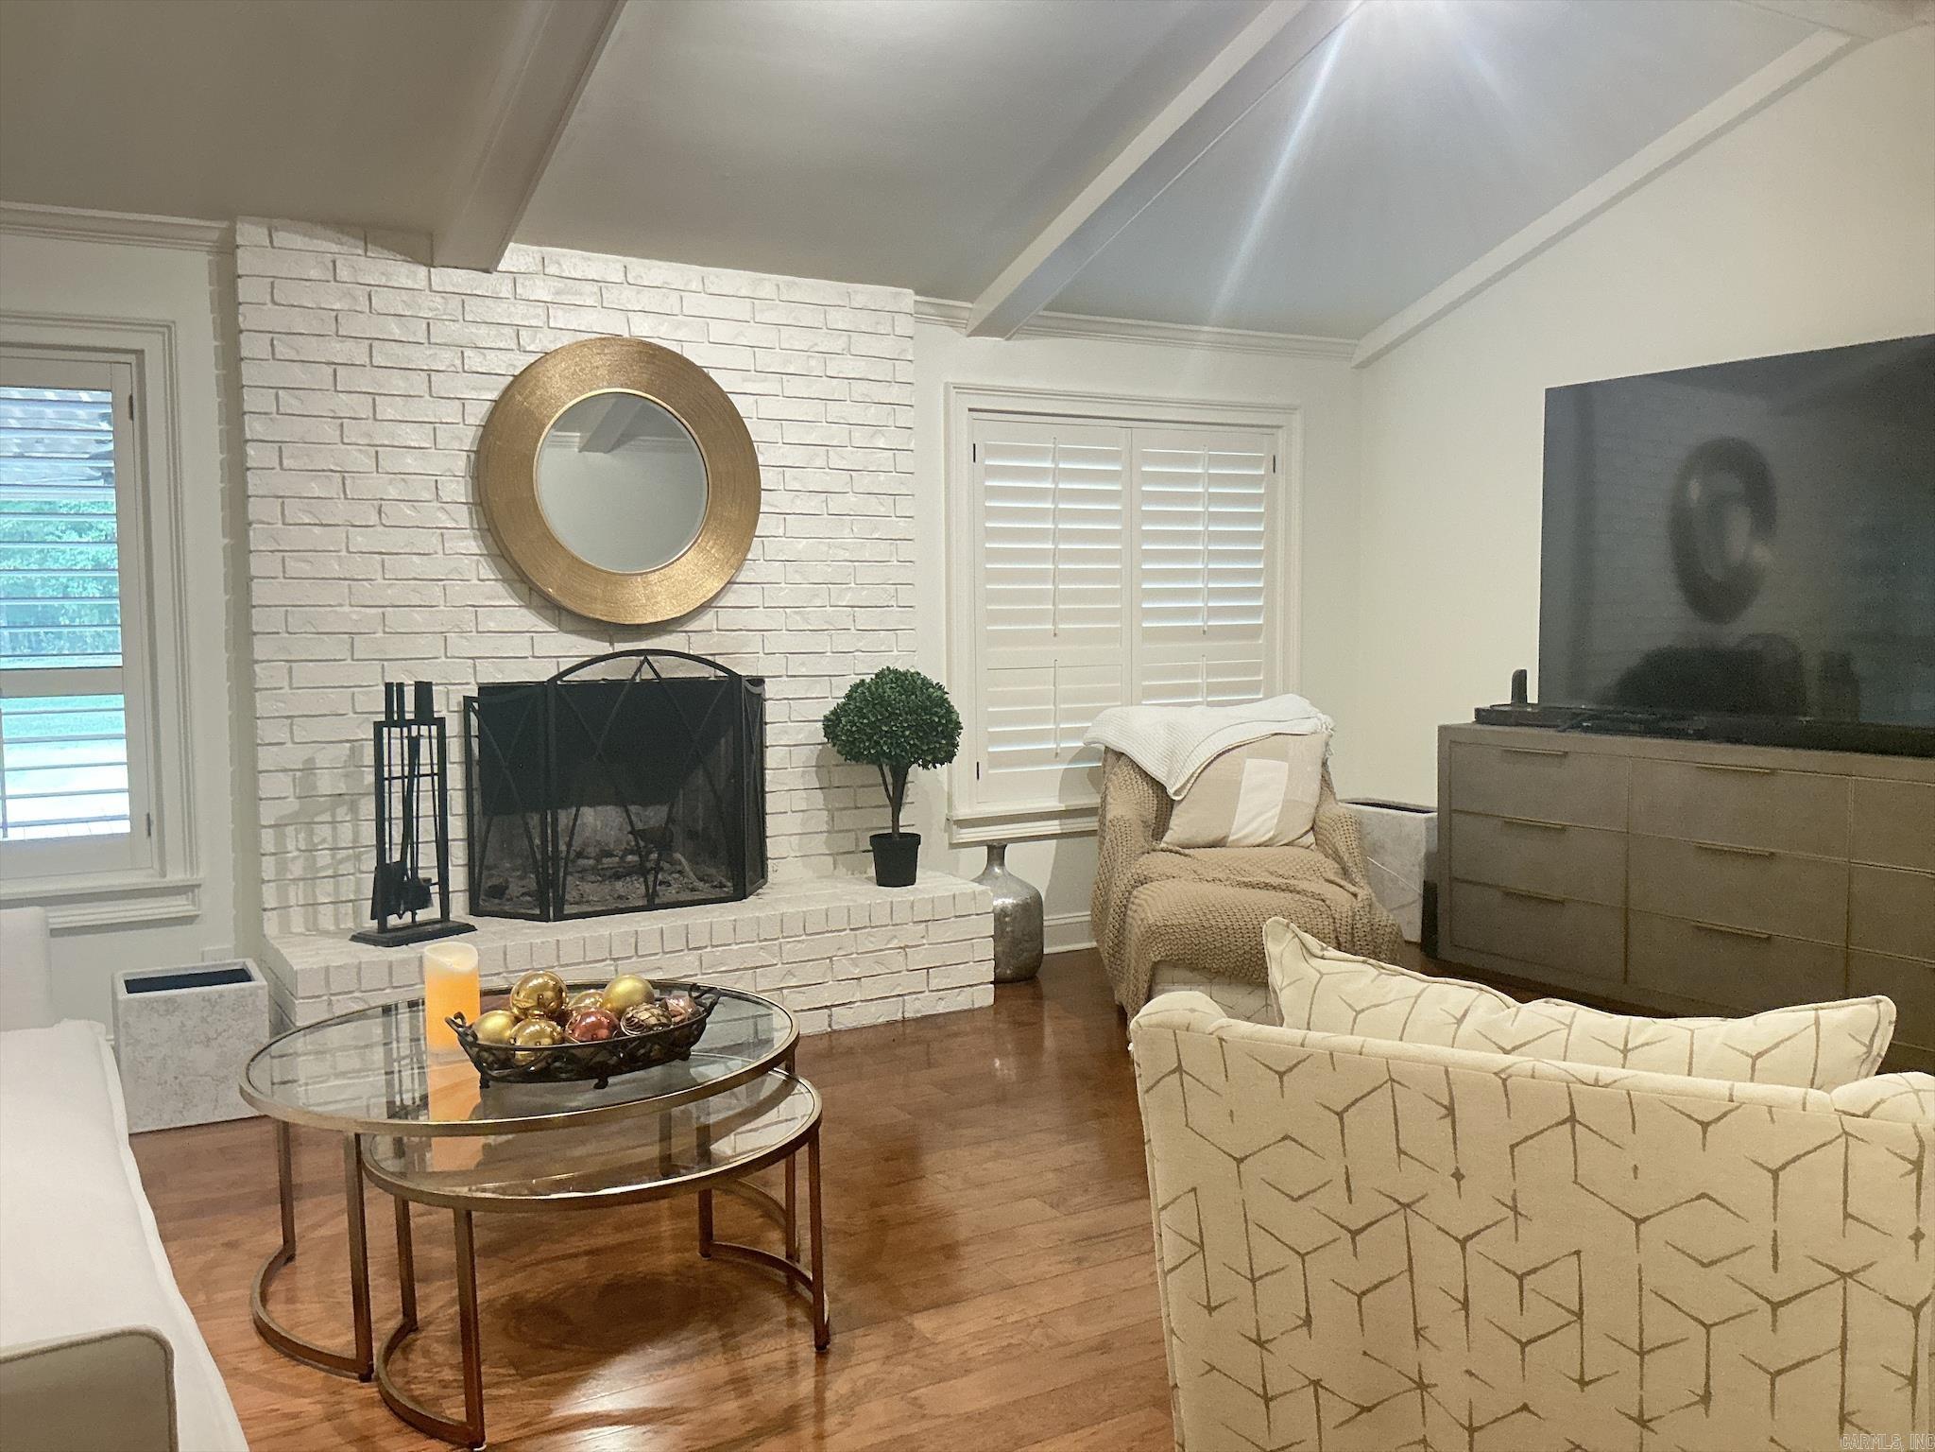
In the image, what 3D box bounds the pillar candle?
[{"bbox_3d":[-0.989,0.520,2.998,0.103,0.205,0.103,-3,4,-30],"label":"pillar candle"}]

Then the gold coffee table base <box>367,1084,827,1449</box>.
[{"bbox_3d":[-0.645,0.887,2.764,0.785,0.405,0.785,-3,4,-35],"label":"gold coffee table base"}]

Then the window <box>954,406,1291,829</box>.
[{"bbox_3d":[0.661,-0.441,6.131,1.680,1.665,0.100,-3,5,-31],"label":"window"}]

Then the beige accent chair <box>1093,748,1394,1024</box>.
[{"bbox_3d":[0.865,0.484,5.030,0.800,0.880,0.860,-1,4,0],"label":"beige accent chair"}]

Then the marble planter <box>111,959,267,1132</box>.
[{"bbox_3d":[-2.052,0.840,4.151,0.342,0.352,0.285,-3,5,-31],"label":"marble planter"}]

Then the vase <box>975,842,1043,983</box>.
[{"bbox_3d":[0.111,0.661,5.617,0.335,0.475,0.335,0,4,0],"label":"vase"}]

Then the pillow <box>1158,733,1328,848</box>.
[{"bbox_3d":[0.964,0.240,5.470,0.510,0.460,0.160,6,-15,13],"label":"pillow"}]

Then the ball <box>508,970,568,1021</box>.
[{"bbox_3d":[-0.771,0.493,2.822,0.102,0.102,0.102,-1,4,0],"label":"ball"}]

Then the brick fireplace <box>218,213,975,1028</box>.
[{"bbox_3d":[-0.995,-0.253,4.812,2.145,2.425,0.610,-3,5,-31],"label":"brick fireplace"}]

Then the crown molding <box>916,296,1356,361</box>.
[{"bbox_3d":[0.724,-1.531,6.077,2.140,0.090,0.075,-3,4,-30],"label":"crown molding"}]

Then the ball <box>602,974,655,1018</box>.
[{"bbox_3d":[-0.633,0.512,2.927,0.093,0.093,0.093,-1,4,0],"label":"ball"}]

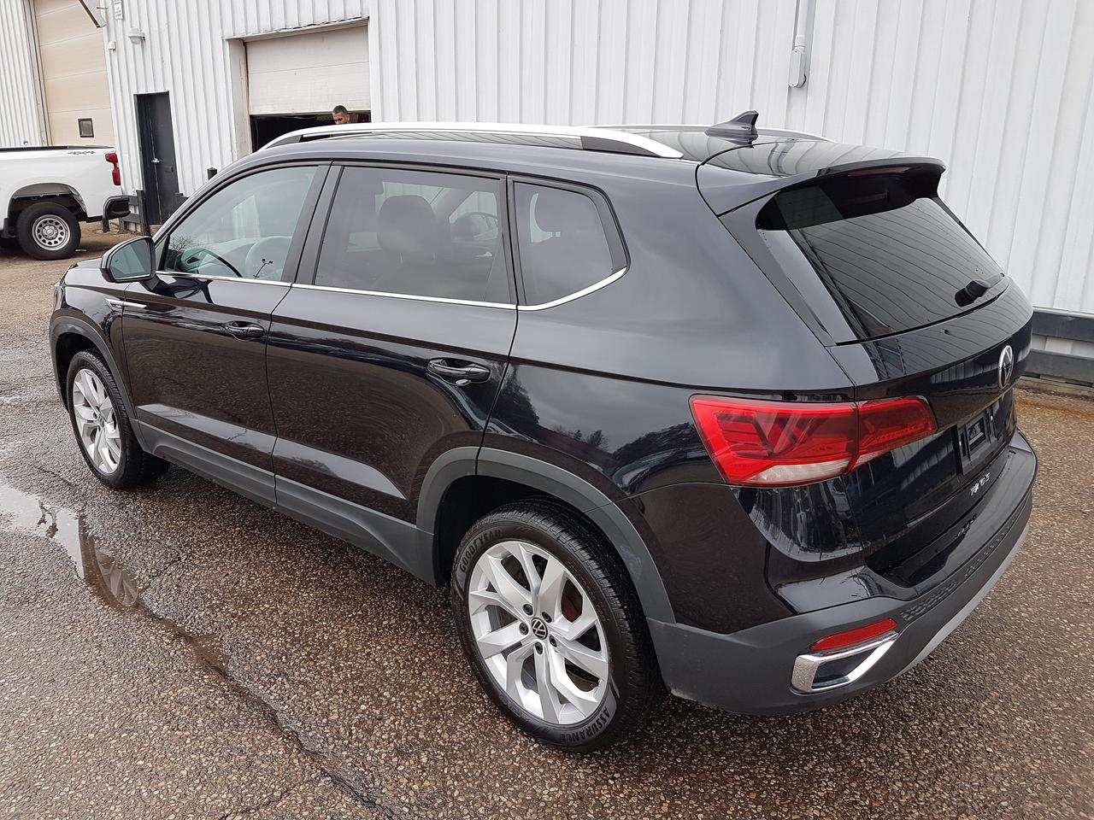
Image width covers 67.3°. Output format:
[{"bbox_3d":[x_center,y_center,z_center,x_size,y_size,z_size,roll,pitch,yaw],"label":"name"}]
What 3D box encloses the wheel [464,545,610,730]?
[{"bbox_3d":[0.018,0.559,2.174,0.484,0.484,0.160,14,21,38],"label":"wheel"}]

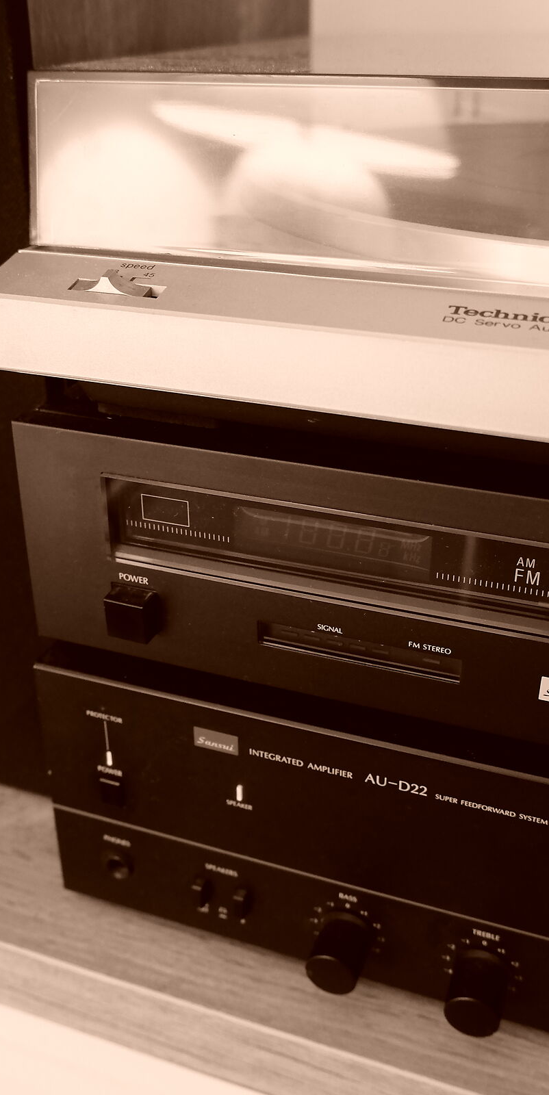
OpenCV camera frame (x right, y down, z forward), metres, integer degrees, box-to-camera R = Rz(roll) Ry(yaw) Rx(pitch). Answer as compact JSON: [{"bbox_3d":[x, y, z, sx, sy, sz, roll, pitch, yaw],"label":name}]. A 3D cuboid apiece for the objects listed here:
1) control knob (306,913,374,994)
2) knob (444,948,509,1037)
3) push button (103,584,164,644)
[{"bbox_3d":[0.021,0.133,0.344,0.018,0.018,0.018,10,30,17],"label":"control knob"},{"bbox_3d":[0.064,0.140,0.330,0.018,0.018,0.018,10,30,17],"label":"knob"},{"bbox_3d":[-0.043,0.020,0.316,0.014,0.013,0.009,10,30,17],"label":"push button"}]

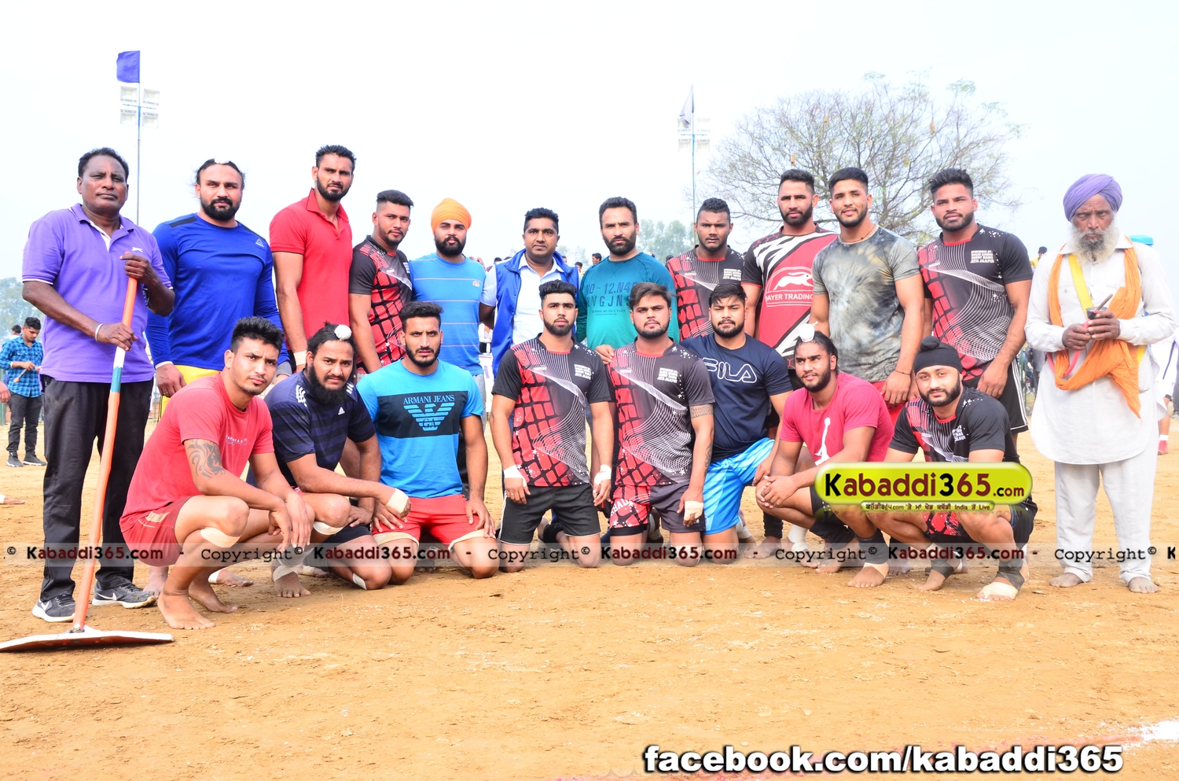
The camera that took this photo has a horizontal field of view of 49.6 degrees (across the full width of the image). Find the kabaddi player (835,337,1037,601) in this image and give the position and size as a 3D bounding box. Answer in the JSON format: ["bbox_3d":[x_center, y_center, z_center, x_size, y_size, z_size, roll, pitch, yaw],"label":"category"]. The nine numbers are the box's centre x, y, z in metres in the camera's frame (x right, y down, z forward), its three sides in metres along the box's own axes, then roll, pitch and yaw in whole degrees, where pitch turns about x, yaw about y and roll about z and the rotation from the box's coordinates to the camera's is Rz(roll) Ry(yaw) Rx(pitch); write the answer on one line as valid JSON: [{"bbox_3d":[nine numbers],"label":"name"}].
[{"bbox_3d":[1.430,0.300,5.220,0.680,1.030,0.700,-1,0,30],"label":"kabaddi player"}]

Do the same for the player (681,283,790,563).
[{"bbox_3d":[0.710,0.150,6.300,0.620,1.340,0.600,0,0,3],"label":"player"}]

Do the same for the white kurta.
[{"bbox_3d":[2.145,-0.163,5.360,0.580,0.950,0.370,1,2,23],"label":"white kurta"}]

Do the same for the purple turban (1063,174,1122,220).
[{"bbox_3d":[2.054,-0.789,5.200,0.235,0.190,0.260,0,0,20],"label":"purple turban"}]

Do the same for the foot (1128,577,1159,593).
[{"bbox_3d":[2.245,0.757,5.170,0.100,0.085,0.240,0,0,14],"label":"foot"}]

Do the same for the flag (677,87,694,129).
[{"bbox_3d":[3.210,-9.420,42.500,0.520,1.400,0.250,0,0,-12],"label":"flag"}]

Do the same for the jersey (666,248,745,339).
[{"bbox_3d":[0.580,-0.385,6.200,0.500,0.660,0.290,0,0,6],"label":"jersey"}]

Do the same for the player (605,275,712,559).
[{"bbox_3d":[0.332,0.139,6.080,0.520,1.310,0.640,0,2,9],"label":"player"}]

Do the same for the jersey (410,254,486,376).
[{"bbox_3d":[-0.698,-0.370,6.250,0.460,0.620,0.270,0,0,-12],"label":"jersey"}]

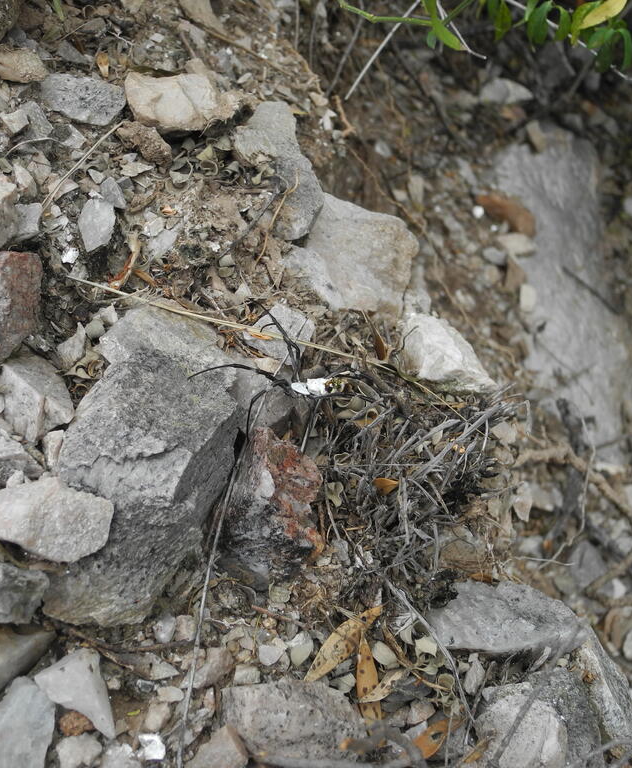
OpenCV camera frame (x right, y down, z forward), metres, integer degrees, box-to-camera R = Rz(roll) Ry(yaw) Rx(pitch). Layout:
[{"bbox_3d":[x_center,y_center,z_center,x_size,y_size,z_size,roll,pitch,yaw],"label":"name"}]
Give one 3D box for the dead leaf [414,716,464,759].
[{"bbox_3d":[0.061,0.172,0.407,0.026,0.007,0.010,-29,65,-19],"label":"dead leaf"}]

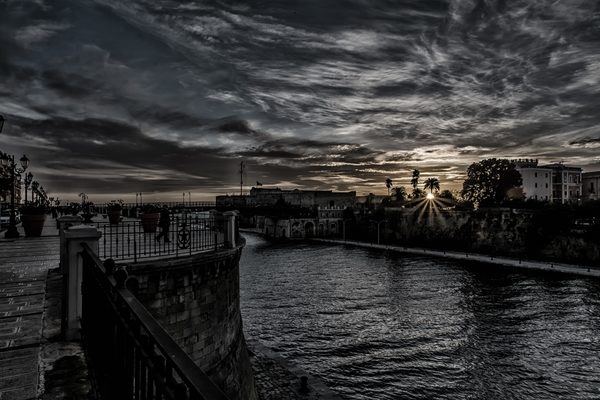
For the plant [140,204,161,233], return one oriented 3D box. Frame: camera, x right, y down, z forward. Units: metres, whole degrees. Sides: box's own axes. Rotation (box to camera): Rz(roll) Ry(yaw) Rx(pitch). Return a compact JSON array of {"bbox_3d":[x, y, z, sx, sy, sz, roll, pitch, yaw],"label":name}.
[{"bbox_3d":[-9.370,1.160,26.100,1.300,1.760,1.300,0,-1,0],"label":"plant"}]

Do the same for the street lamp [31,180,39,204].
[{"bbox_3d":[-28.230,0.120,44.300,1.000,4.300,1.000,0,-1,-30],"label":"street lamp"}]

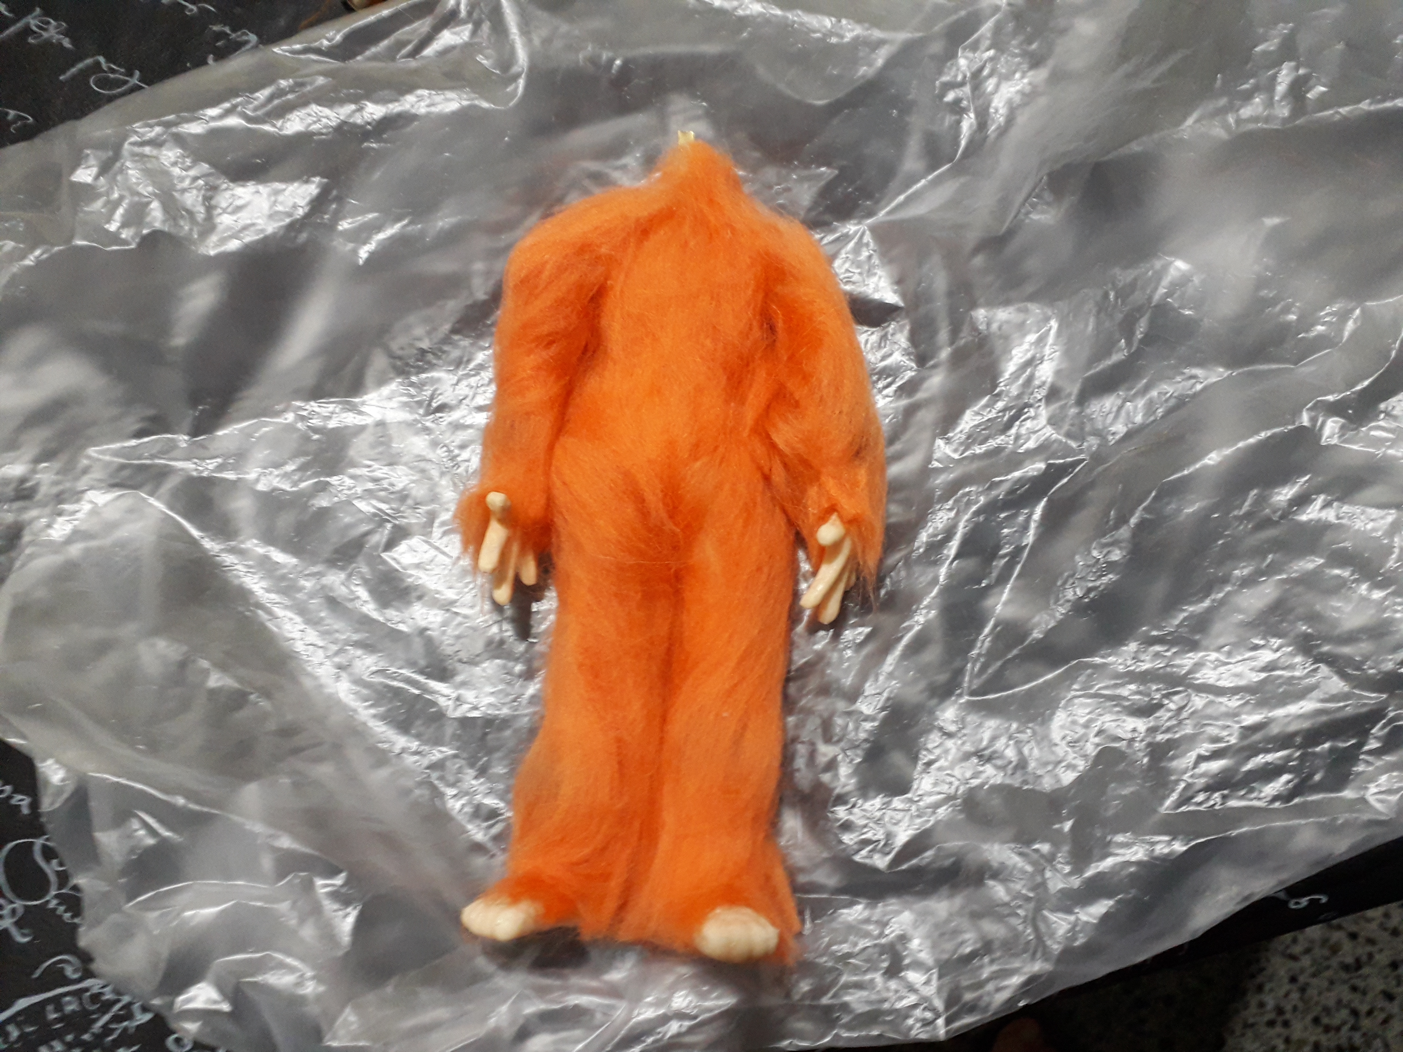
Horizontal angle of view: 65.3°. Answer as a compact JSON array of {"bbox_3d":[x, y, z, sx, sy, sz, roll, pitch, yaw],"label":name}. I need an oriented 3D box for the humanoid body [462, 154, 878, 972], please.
[{"bbox_3d":[-0.010,0.002,0.340,0.125,0.065,0.252,3,81,0],"label":"humanoid body"}]

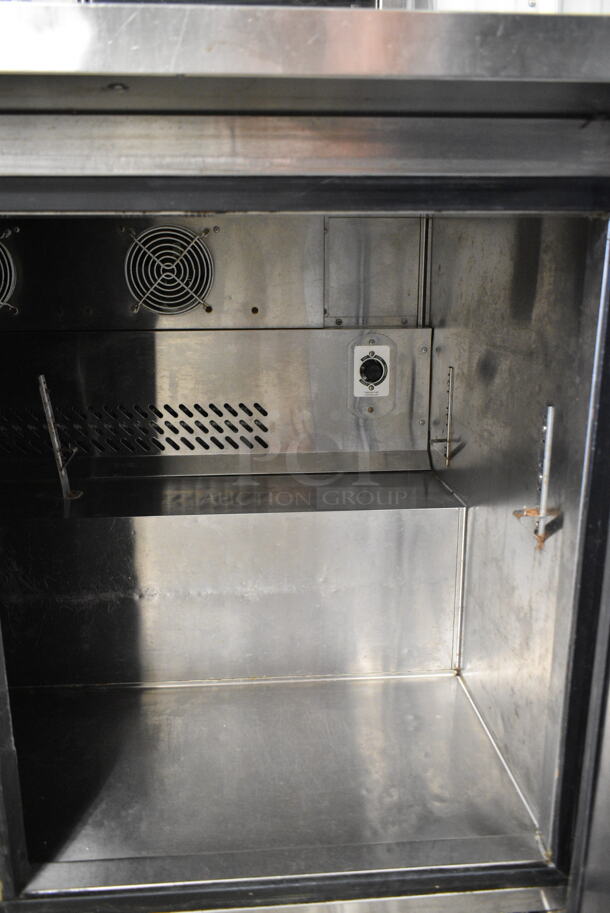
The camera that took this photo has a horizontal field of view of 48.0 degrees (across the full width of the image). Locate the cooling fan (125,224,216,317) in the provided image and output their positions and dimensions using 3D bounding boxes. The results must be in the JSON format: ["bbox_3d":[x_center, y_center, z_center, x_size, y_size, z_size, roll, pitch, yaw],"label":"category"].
[{"bbox_3d":[-0.184,-0.252,0.925,0.119,0.119,0.014,-1,13,-4],"label":"cooling fan"}]

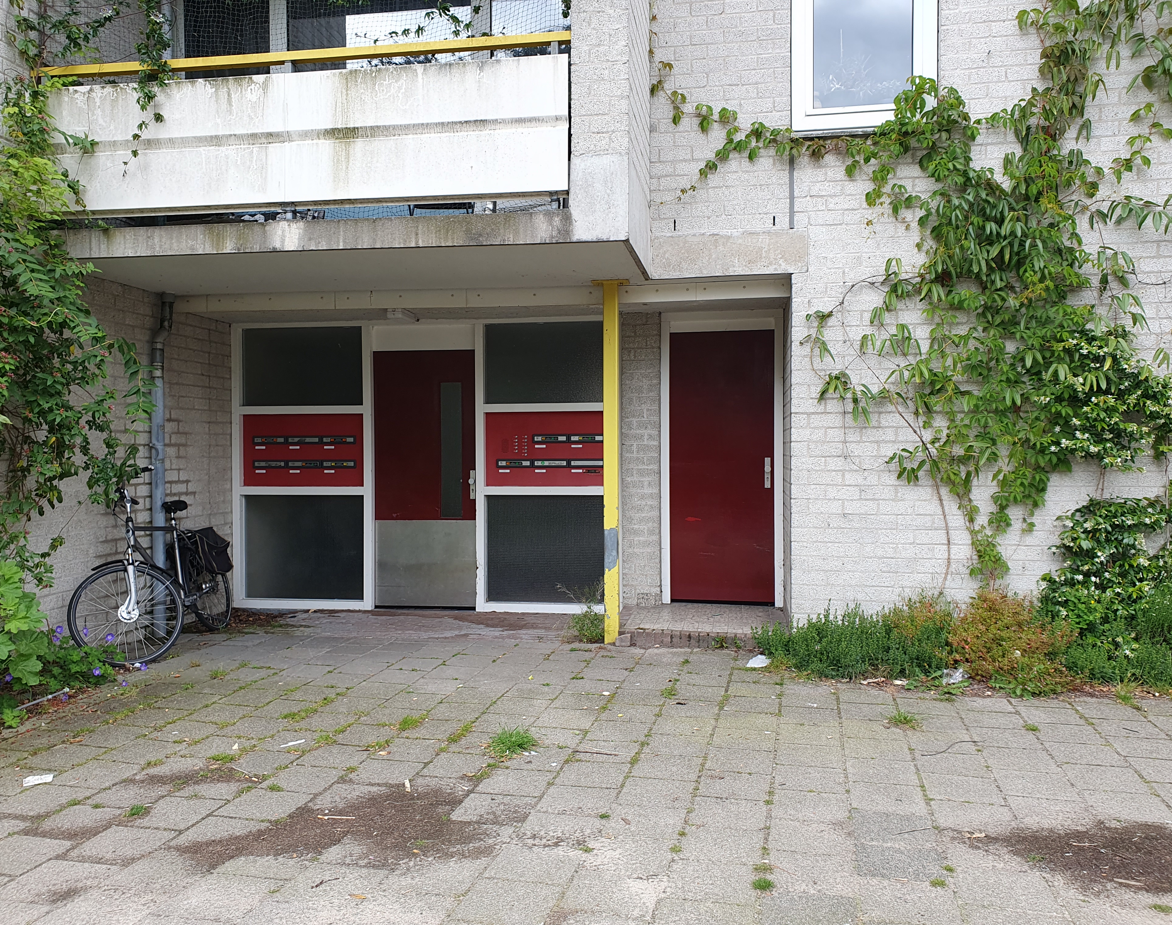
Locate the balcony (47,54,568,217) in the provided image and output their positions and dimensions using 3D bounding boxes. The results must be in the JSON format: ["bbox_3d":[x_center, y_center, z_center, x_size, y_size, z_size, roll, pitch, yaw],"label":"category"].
[{"bbox_3d":[-1.718,-1.909,5.535,3.297,0.760,0.190,0,1,8],"label":"balcony"}]

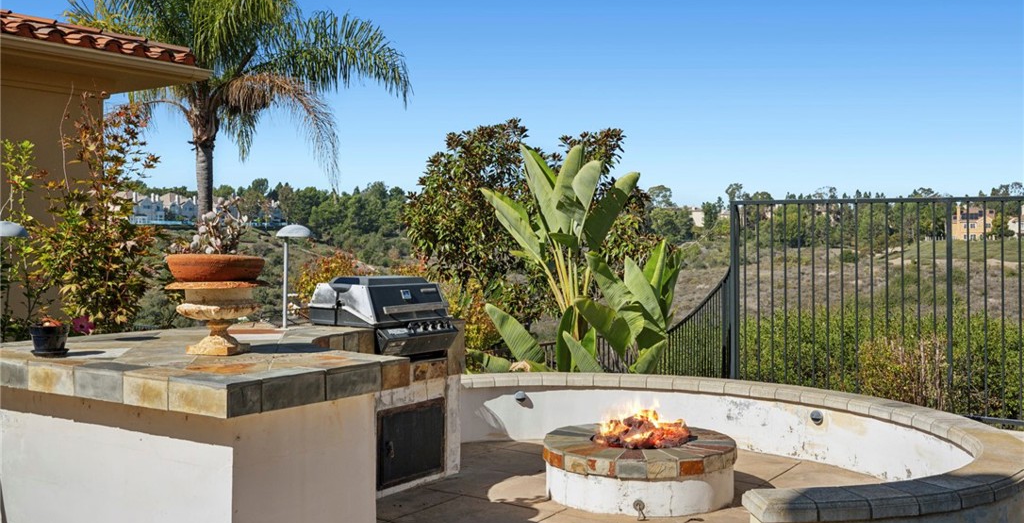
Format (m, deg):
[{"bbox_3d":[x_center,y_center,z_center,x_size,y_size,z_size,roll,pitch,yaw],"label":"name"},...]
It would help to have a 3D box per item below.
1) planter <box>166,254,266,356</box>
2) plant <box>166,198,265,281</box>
[{"bbox_3d":[-1.291,0.190,4.355,0.440,0.420,0.440,-1,1,-17],"label":"planter"},{"bbox_3d":[-1.297,-0.096,4.360,0.430,0.370,0.430,-1,1,-17],"label":"plant"}]

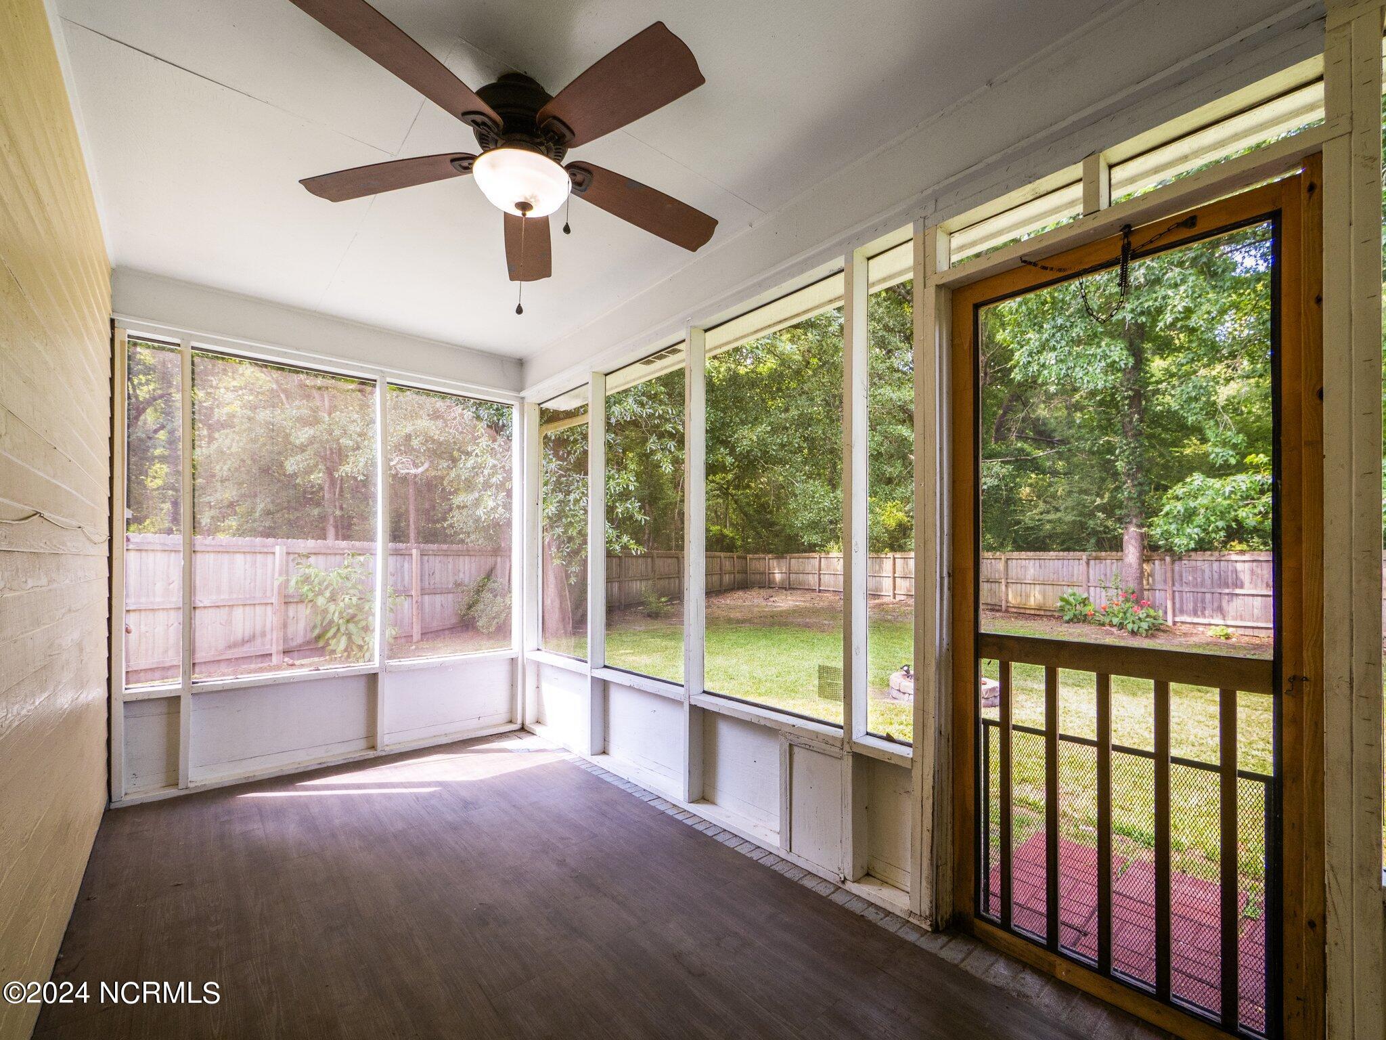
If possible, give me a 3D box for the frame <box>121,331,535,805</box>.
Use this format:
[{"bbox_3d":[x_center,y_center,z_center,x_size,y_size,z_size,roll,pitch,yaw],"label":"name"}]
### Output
[{"bbox_3d":[-2.013,0.250,3.335,2.020,2.300,0.100,1,-1,-38],"label":"frame"}]

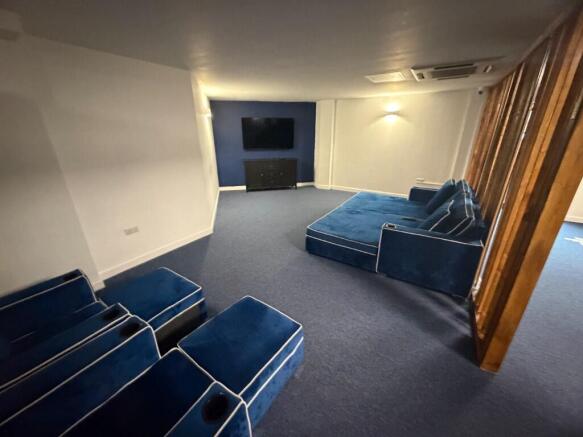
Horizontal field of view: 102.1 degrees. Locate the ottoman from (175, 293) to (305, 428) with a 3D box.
[{"bbox_3d":[-0.337,0.971,1.654,0.558,0.354,0.643,15,25,34],"label":"ottoman"}]

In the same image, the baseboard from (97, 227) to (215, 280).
[{"bbox_3d":[-1.796,0.438,3.419,0.020,0.114,1.612,13,24,30],"label":"baseboard"}]

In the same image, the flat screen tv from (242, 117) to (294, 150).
[{"bbox_3d":[-0.613,-2.309,6.463,1.379,0.817,0.060,-4,21,-9],"label":"flat screen tv"}]

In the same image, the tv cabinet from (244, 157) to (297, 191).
[{"bbox_3d":[-0.574,-1.226,6.728,1.414,0.868,0.360,-4,21,-9],"label":"tv cabinet"}]

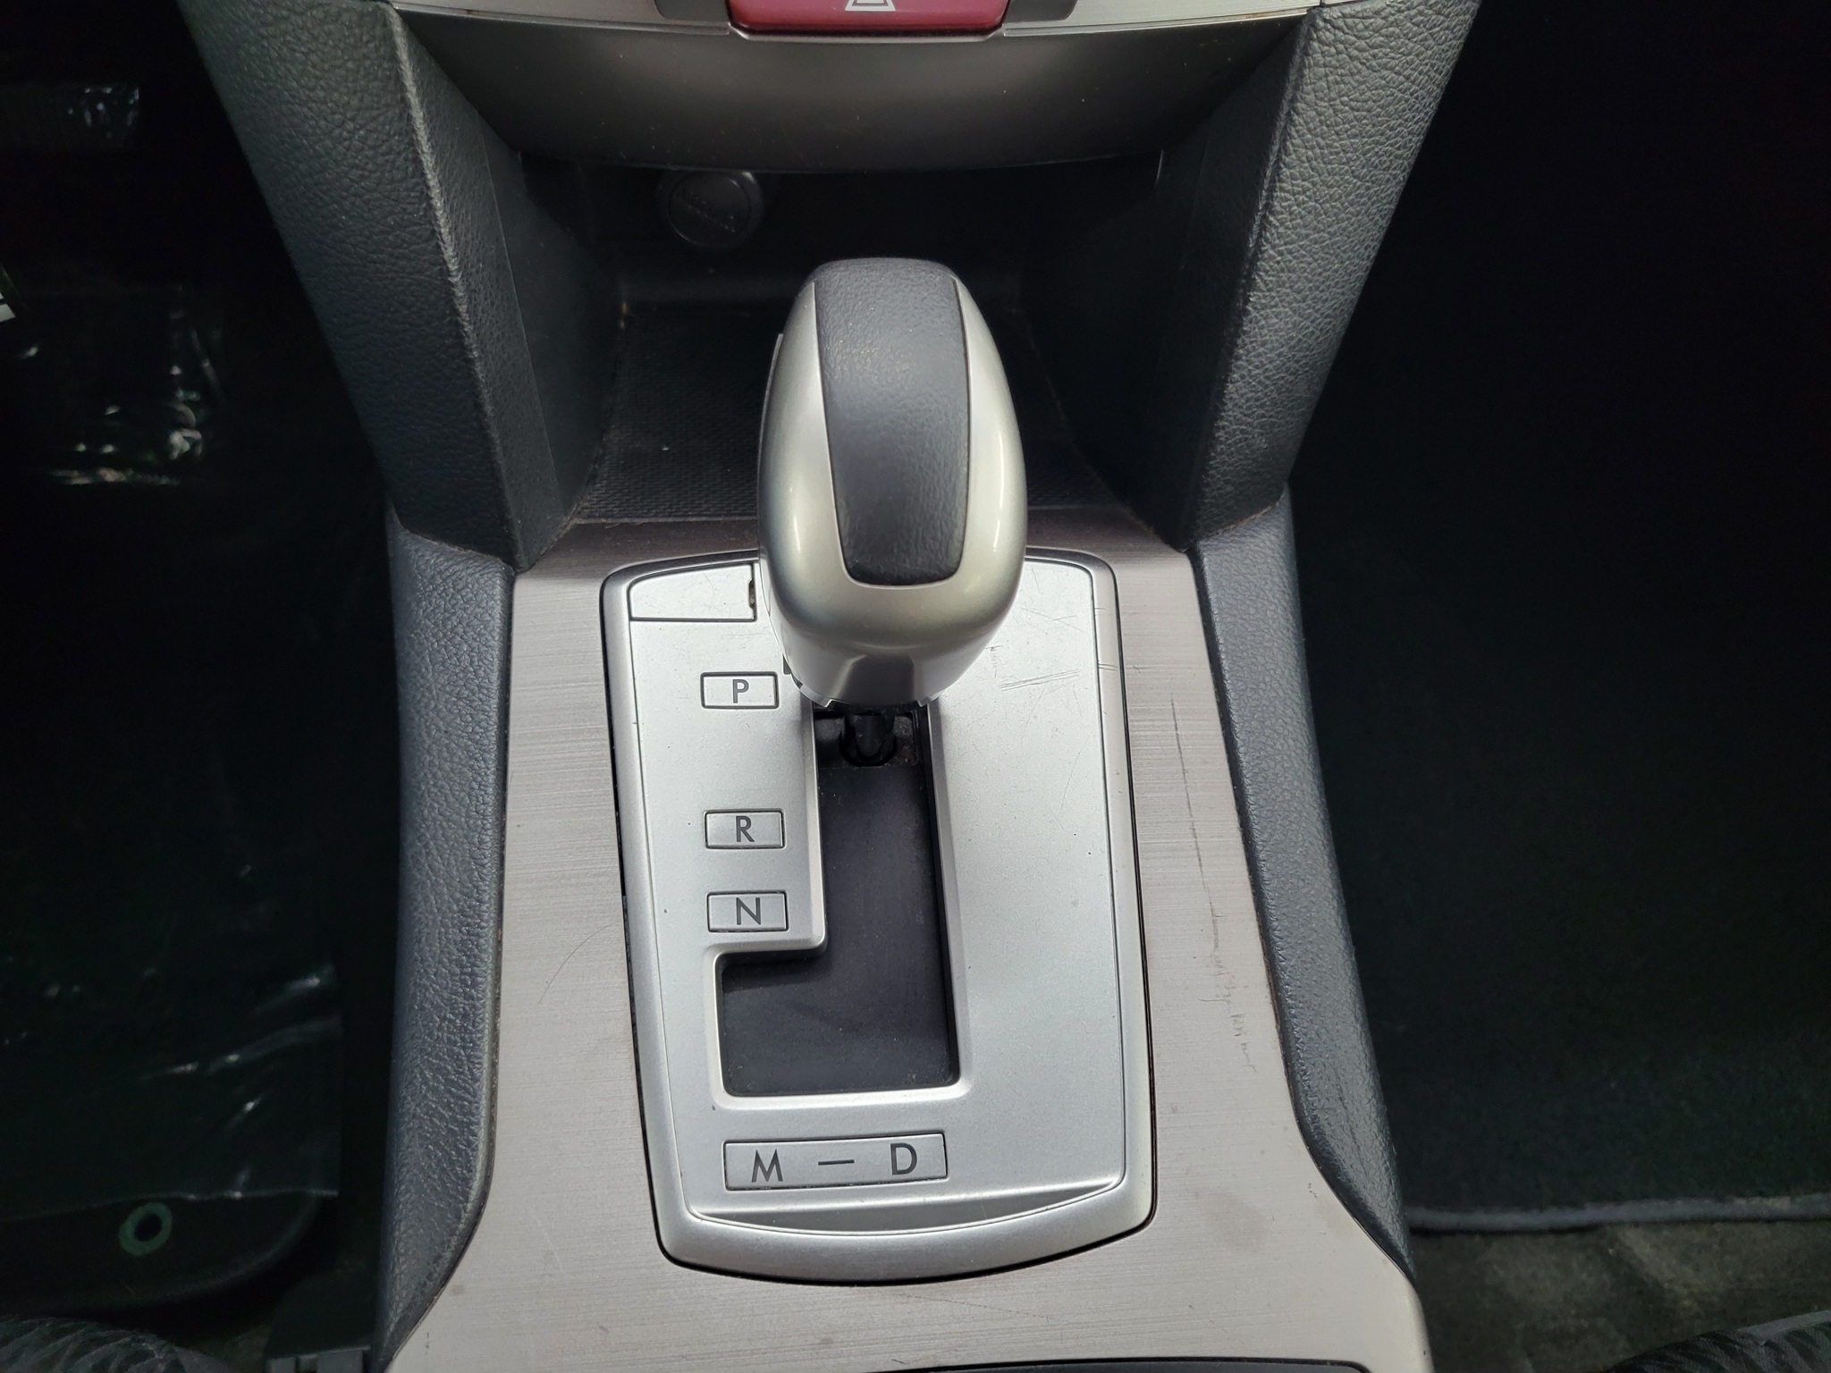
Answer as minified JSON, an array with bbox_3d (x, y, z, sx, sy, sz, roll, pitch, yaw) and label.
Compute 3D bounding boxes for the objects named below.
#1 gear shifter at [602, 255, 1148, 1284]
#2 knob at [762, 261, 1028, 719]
[{"bbox_3d":[-0.012,0.023,0.286,0.134,0.111,0.195,-3,71,0],"label":"gear shifter"},{"bbox_3d":[-0.005,-0.042,0.298,0.056,0.093,0.067,-3,66,0],"label":"knob"}]

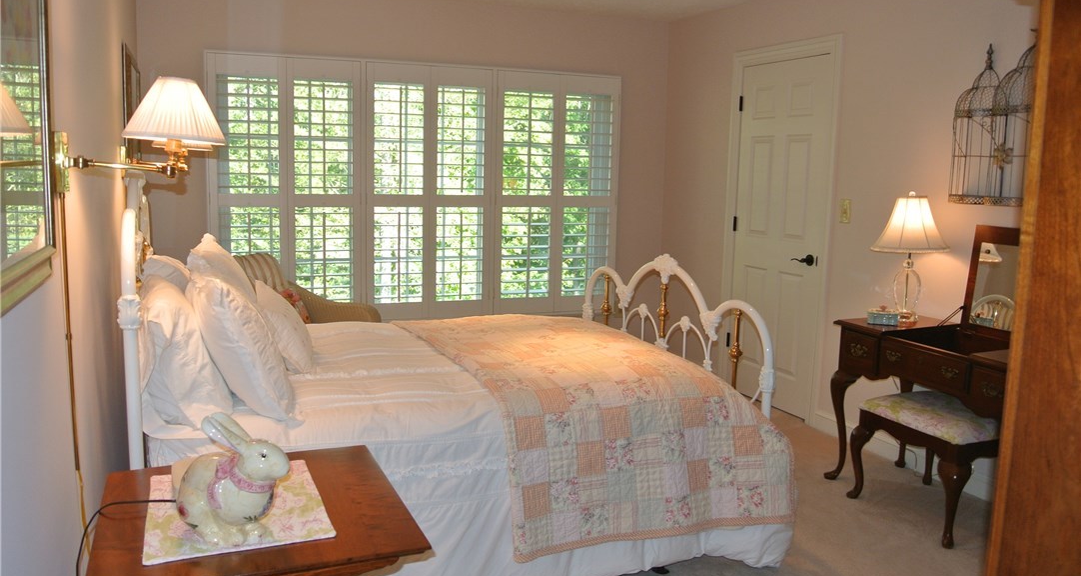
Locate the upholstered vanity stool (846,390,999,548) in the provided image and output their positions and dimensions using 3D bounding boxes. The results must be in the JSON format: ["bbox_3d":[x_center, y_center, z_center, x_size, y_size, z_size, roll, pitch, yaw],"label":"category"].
[{"bbox_3d":[1.671,0.708,3.377,0.500,0.480,0.550,-3,10,-23],"label":"upholstered vanity stool"}]

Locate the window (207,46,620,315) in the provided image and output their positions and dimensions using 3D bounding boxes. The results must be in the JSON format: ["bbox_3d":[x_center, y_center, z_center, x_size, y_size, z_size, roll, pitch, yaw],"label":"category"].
[{"bbox_3d":[-0.680,-0.577,5.214,2.645,1.650,0.100,-3,10,-23],"label":"window"}]

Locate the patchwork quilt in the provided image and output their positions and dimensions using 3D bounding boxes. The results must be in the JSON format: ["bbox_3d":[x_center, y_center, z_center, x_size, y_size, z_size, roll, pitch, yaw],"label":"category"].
[{"bbox_3d":[0.072,0.473,3.484,1.130,0.570,1.720,-3,10,-23],"label":"patchwork quilt"}]

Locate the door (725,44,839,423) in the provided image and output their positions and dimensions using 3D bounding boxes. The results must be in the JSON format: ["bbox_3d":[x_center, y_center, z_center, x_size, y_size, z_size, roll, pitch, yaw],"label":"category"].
[{"bbox_3d":[1.390,-0.303,4.784,0.060,2.050,0.760,-3,10,-23],"label":"door"}]

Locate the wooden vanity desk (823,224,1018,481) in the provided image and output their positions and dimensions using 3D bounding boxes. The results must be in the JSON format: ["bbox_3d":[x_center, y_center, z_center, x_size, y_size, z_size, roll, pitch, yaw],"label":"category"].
[{"bbox_3d":[1.754,0.365,3.247,0.550,1.200,1.070,-3,10,-23],"label":"wooden vanity desk"}]

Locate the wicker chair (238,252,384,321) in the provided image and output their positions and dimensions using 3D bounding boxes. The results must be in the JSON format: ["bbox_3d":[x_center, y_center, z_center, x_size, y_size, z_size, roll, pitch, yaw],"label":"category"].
[{"bbox_3d":[-1.314,0.296,4.361,0.780,0.880,0.740,3,9,14],"label":"wicker chair"}]

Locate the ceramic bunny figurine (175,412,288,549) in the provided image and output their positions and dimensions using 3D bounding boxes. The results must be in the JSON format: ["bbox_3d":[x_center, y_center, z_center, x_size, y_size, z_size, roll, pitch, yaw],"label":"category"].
[{"bbox_3d":[-0.639,0.382,1.697,0.230,0.240,0.165,2,9,4],"label":"ceramic bunny figurine"}]

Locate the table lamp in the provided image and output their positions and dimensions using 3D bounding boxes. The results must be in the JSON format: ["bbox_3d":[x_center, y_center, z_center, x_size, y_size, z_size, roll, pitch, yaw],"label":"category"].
[{"bbox_3d":[1.615,-0.131,3.531,0.340,0.575,0.340,-3,10,-23],"label":"table lamp"}]

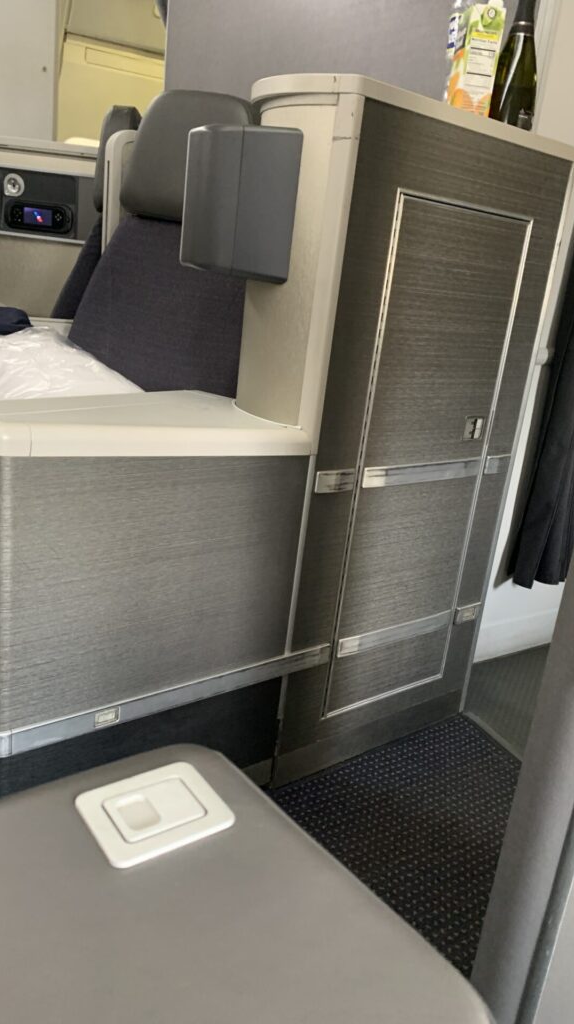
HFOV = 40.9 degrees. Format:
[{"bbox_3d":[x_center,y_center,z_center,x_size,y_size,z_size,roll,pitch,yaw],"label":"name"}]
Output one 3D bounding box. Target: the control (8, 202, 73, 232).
[{"bbox_3d":[-0.676,-0.805,2.107,0.168,0.066,0.028,3,18,-11],"label":"control"}]

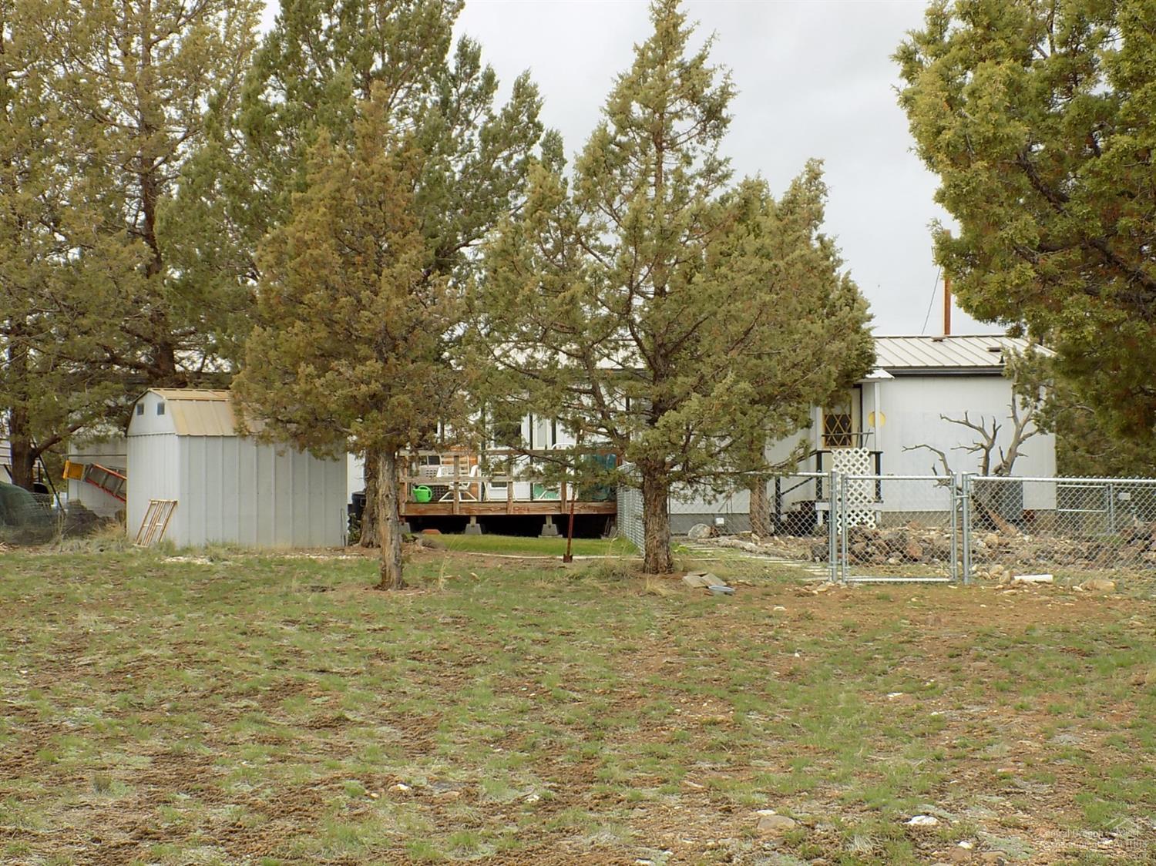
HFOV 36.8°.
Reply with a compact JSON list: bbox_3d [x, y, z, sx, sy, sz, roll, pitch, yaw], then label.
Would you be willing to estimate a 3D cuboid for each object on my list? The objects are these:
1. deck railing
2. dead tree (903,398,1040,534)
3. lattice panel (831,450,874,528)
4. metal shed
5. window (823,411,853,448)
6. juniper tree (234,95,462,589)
[{"bbox_3d":[-1.166,0.837,29.500,3.780,1.120,0.140,0,-1,0],"label":"deck railing"},{"bbox_3d":[6.222,0.513,27.400,2.170,2.150,1.600,0,-1,0],"label":"dead tree"},{"bbox_3d":[4.609,0.943,29.000,0.630,1.400,0.040,-4,-4,0],"label":"lattice panel"},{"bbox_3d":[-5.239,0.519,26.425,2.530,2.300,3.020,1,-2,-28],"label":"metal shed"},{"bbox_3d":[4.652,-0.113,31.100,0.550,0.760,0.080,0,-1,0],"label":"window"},{"bbox_3d":[-2.198,-0.864,16.600,2.200,4.720,2.200,0,-1,0],"label":"juniper tree"}]

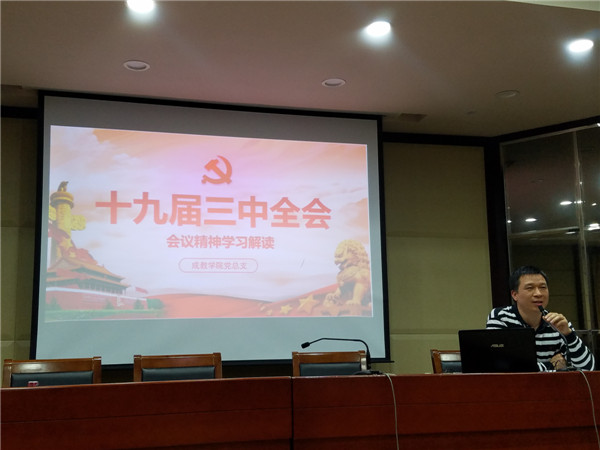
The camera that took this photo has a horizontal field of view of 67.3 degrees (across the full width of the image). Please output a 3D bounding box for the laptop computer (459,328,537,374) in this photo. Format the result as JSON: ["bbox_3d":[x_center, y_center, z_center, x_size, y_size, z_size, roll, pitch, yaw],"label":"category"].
[{"bbox_3d":[0.835,0.595,2.110,0.370,0.250,0.290,1,-6,-10],"label":"laptop computer"}]

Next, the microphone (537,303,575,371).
[{"bbox_3d":[1.180,0.525,2.080,0.140,0.310,0.200,2,-6,-20],"label":"microphone"}]

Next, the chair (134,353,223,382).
[{"bbox_3d":[-0.620,1.130,2.140,0.510,0.930,0.560,1,-6,-10],"label":"chair"}]

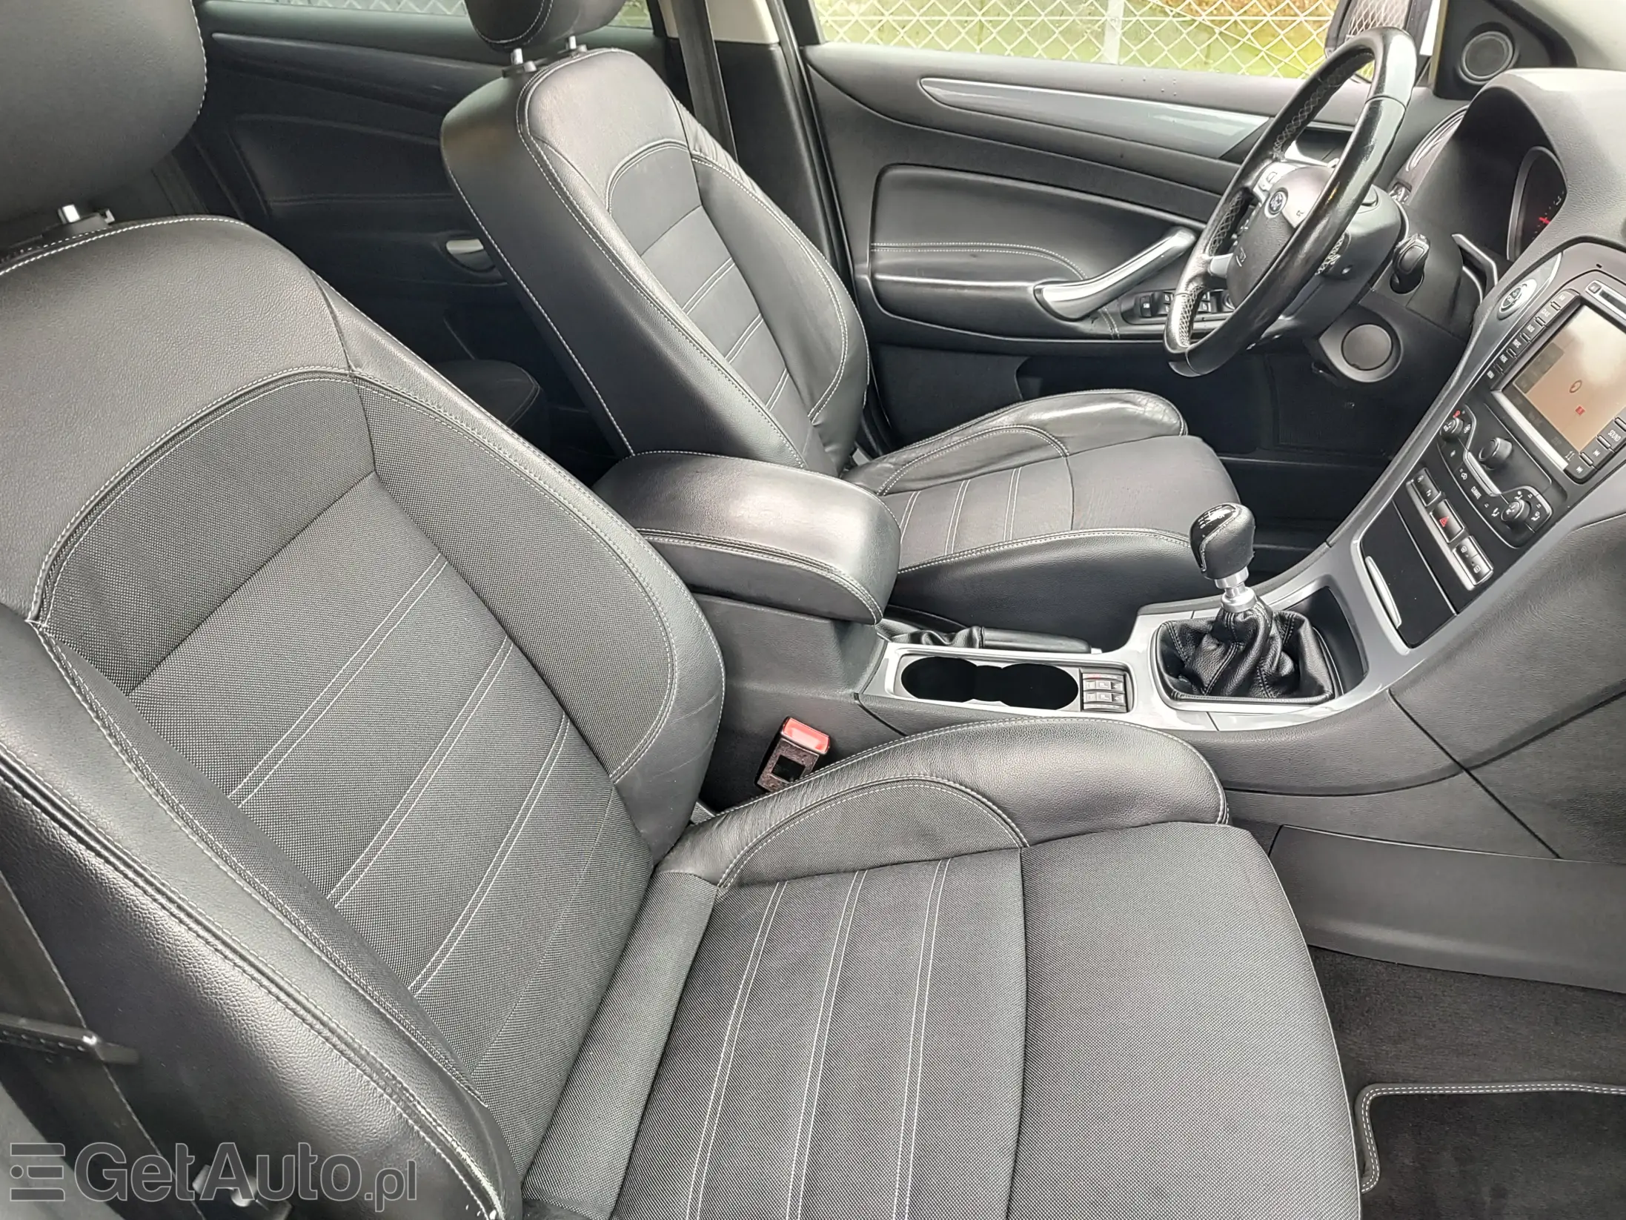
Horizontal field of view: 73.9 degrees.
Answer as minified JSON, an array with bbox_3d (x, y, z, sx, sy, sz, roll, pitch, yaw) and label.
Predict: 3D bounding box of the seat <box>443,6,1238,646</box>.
[{"bbox_3d":[0.067,-0.370,1.296,0.935,0.935,0.530,6,33,8],"label":"seat"}]

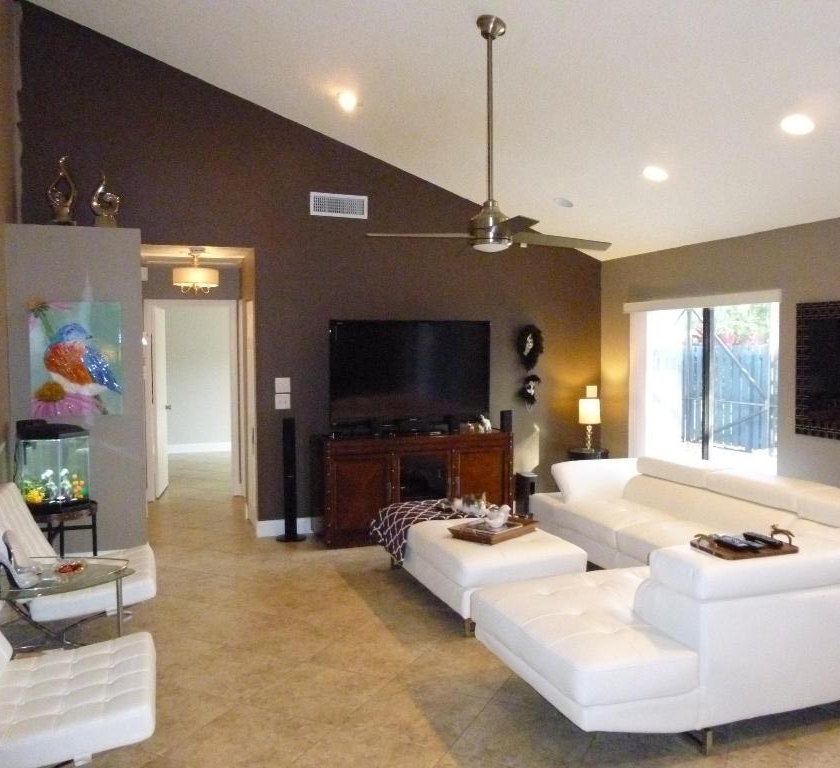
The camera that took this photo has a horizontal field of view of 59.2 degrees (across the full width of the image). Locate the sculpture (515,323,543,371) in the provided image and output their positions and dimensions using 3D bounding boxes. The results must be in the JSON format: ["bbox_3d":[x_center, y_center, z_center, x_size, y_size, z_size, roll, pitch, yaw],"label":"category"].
[{"bbox_3d":[1.044,-0.344,6.973,0.280,0.430,0.130,-1,3,-19],"label":"sculpture"}]

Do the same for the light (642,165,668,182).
[{"bbox_3d":[1.599,-1.429,5.020,0.185,0.030,0.185,19,-4,-20],"label":"light"}]

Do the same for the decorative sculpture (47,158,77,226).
[{"bbox_3d":[-2.518,-1.346,5.199,0.190,0.500,0.130,-1,3,-19],"label":"decorative sculpture"}]

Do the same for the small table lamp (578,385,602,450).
[{"bbox_3d":[1.587,0.370,6.966,0.235,0.510,0.235,-1,3,-19],"label":"small table lamp"}]

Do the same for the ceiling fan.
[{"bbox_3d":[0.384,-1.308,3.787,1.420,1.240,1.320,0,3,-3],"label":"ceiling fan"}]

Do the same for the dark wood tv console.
[{"bbox_3d":[-0.053,0.859,6.454,1.690,0.861,0.468,-1,3,-19],"label":"dark wood tv console"}]

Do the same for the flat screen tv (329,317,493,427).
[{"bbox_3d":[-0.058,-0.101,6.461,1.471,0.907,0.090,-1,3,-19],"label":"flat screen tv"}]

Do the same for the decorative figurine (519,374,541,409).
[{"bbox_3d":[1.045,0.073,6.995,0.210,0.320,0.120,-1,3,-19],"label":"decorative figurine"}]

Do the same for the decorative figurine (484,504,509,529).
[{"bbox_3d":[0.500,0.855,4.772,0.165,0.155,0.090,0,3,12],"label":"decorative figurine"}]

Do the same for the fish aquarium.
[{"bbox_3d":[-2.388,0.533,4.814,0.460,0.540,0.420,-1,3,-19],"label":"fish aquarium"}]

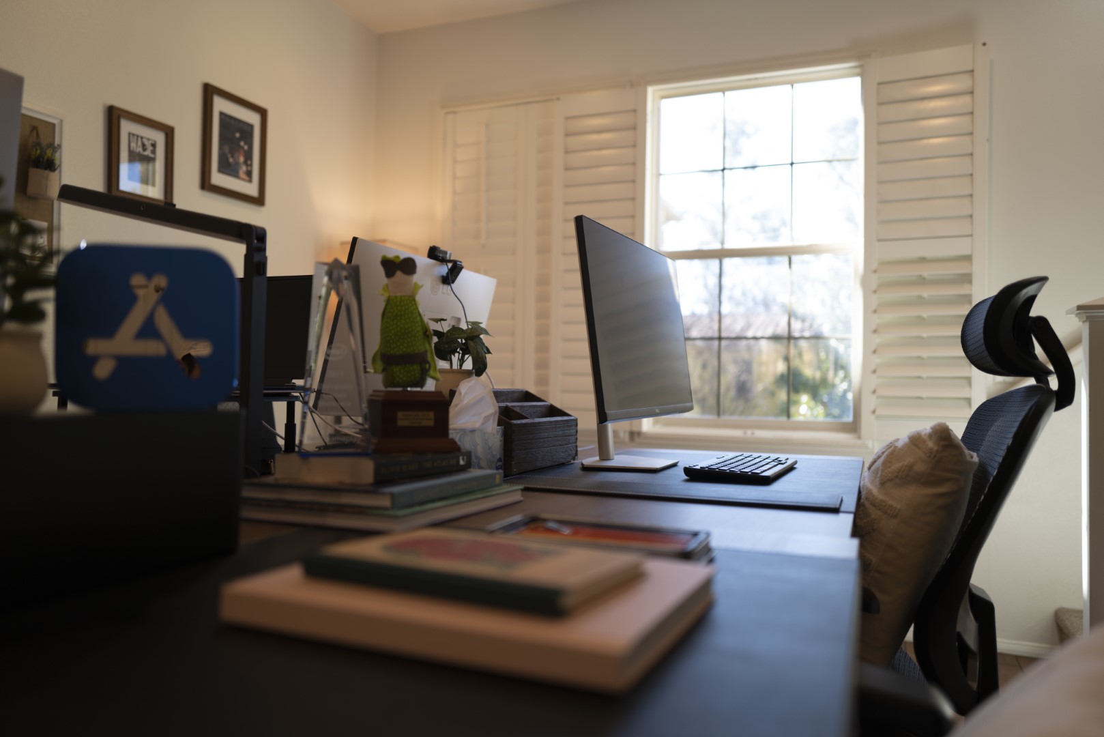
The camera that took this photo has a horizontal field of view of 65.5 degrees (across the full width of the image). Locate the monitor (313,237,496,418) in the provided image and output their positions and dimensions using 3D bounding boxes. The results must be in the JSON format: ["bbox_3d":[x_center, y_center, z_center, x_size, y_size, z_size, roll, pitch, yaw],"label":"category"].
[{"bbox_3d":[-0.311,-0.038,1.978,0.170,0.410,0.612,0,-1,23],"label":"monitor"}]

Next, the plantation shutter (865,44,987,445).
[{"bbox_3d":[1.413,-0.459,3.275,0.429,1.500,0.060,0,-1,25],"label":"plantation shutter"}]

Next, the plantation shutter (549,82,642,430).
[{"bbox_3d":[0.181,-0.466,3.741,0.405,1.495,0.060,0,-1,22],"label":"plantation shutter"}]

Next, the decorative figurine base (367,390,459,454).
[{"bbox_3d":[-0.190,0.069,1.133,0.112,0.077,0.097,1,-1,-24],"label":"decorative figurine base"}]

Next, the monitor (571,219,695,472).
[{"bbox_3d":[0.170,-0.029,1.756,0.180,0.460,0.612,0,-1,23],"label":"monitor"}]

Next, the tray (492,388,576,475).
[{"bbox_3d":[-0.069,0.118,1.720,0.126,0.153,0.341,0,-1,21],"label":"tray"}]

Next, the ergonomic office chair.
[{"bbox_3d":[0.464,0.427,1.451,0.680,1.140,0.660,0,-1,25],"label":"ergonomic office chair"}]

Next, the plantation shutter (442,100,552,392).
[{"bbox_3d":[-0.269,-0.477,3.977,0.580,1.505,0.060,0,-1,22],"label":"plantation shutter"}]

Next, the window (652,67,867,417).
[{"bbox_3d":[0.826,-0.479,3.557,0.885,1.450,0.100,0,-1,22],"label":"window"}]

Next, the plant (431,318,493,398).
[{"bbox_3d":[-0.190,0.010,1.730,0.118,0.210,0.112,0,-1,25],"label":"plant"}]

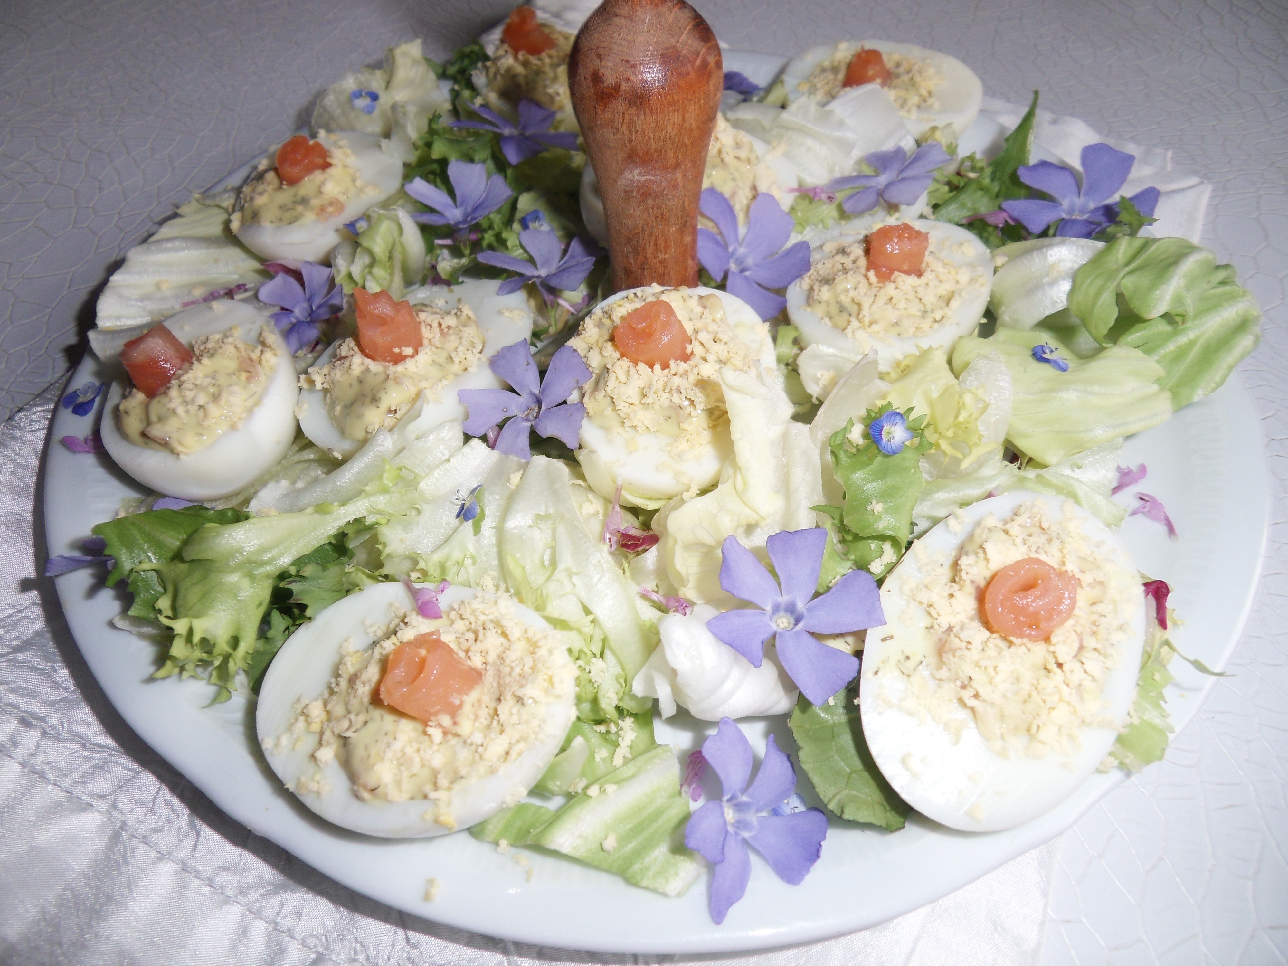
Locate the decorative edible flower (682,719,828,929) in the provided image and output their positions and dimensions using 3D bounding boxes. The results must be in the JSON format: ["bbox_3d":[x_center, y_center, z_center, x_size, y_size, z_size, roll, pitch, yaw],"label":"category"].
[{"bbox_3d":[0.017,0.052,0.139,0.025,0.011,0.031,8,66,-24],"label":"decorative edible flower"}]

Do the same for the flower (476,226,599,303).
[{"bbox_3d":[-0.026,-0.053,0.218,0.030,0.014,0.027,-11,51,14],"label":"flower"}]

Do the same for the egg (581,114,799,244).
[{"bbox_3d":[0.012,-0.078,0.235,0.055,0.028,0.043,-5,52,-4],"label":"egg"}]

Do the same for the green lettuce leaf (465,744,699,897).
[{"bbox_3d":[-0.009,0.055,0.146,0.037,0.009,0.025,0,52,1],"label":"green lettuce leaf"}]

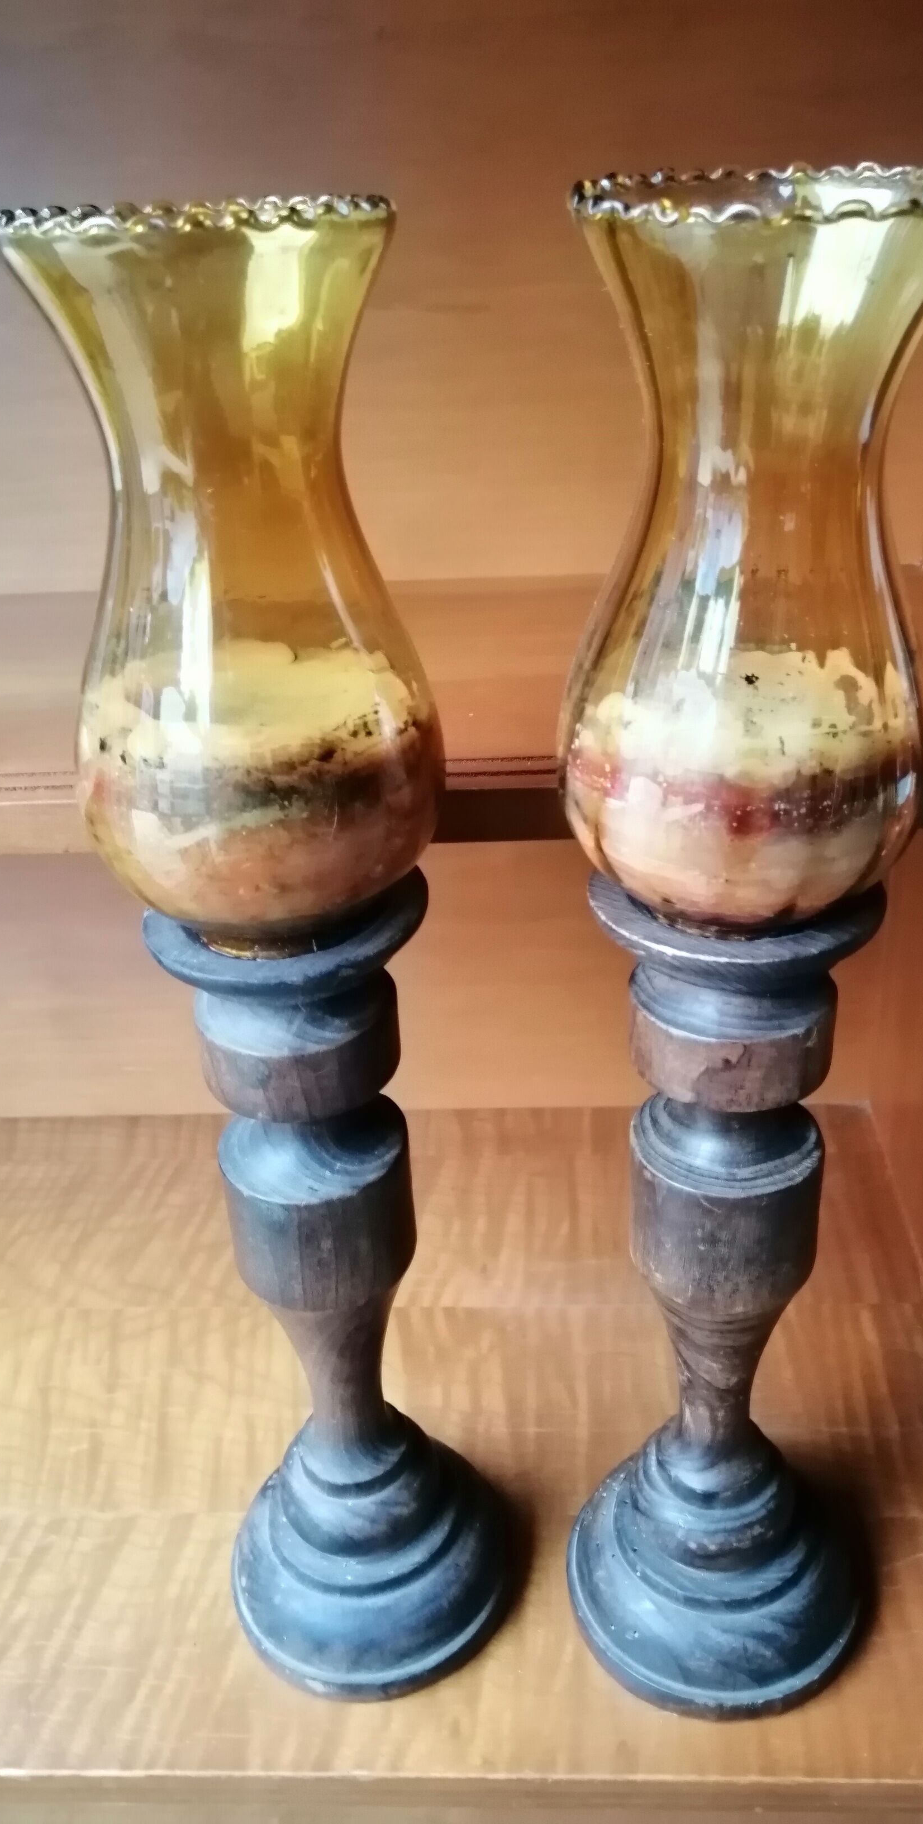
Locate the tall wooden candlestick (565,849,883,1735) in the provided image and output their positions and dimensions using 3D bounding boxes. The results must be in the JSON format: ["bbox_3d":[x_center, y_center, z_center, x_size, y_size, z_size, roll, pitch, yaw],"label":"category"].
[{"bbox_3d":[0.088,0.126,0.461,0.114,0.305,0.114,-4,29,0],"label":"tall wooden candlestick"}]

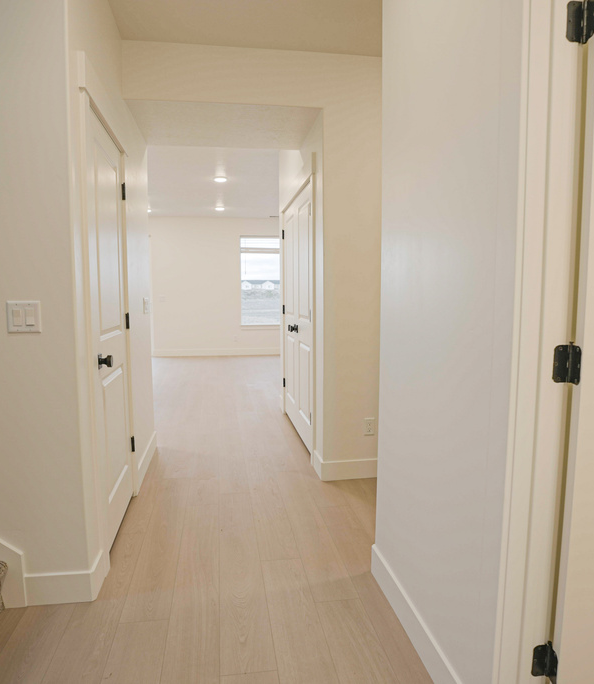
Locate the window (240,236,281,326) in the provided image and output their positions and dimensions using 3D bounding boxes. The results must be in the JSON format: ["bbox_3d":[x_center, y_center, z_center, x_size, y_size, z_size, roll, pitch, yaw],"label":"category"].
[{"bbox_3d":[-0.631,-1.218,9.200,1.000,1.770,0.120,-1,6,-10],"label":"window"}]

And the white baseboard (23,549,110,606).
[{"bbox_3d":[-0.943,0.964,1.877,0.265,0.131,0.184,-1,6,-10],"label":"white baseboard"}]

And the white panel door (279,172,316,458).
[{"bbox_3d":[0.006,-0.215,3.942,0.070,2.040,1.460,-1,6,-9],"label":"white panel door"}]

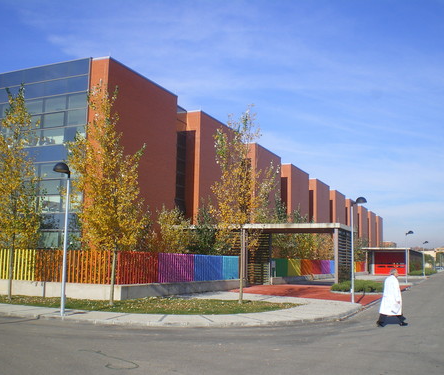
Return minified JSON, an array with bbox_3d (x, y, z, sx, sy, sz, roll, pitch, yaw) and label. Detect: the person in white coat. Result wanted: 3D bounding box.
[{"bbox_3d":[5.152,3.318,16.623,0.860,1.700,0.580,2,-8,-6],"label":"person in white coat"}]

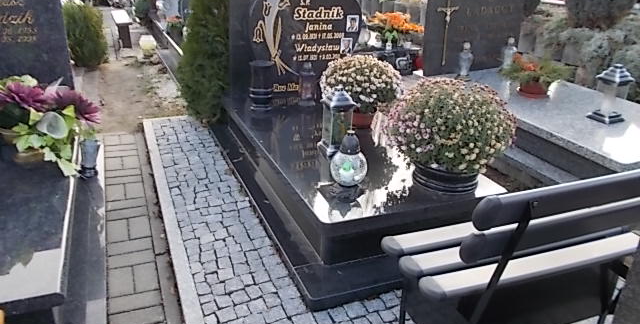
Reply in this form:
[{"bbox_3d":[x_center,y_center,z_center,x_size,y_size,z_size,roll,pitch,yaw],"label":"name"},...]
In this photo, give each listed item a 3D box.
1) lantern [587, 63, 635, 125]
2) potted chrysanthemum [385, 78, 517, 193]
[{"bbox_3d":[1.970,-0.467,3.242,0.170,0.379,0.170,-7,25,-21],"label":"lantern"},{"bbox_3d":[0.657,-0.143,2.430,0.640,0.538,0.640,-7,25,-22],"label":"potted chrysanthemum"}]

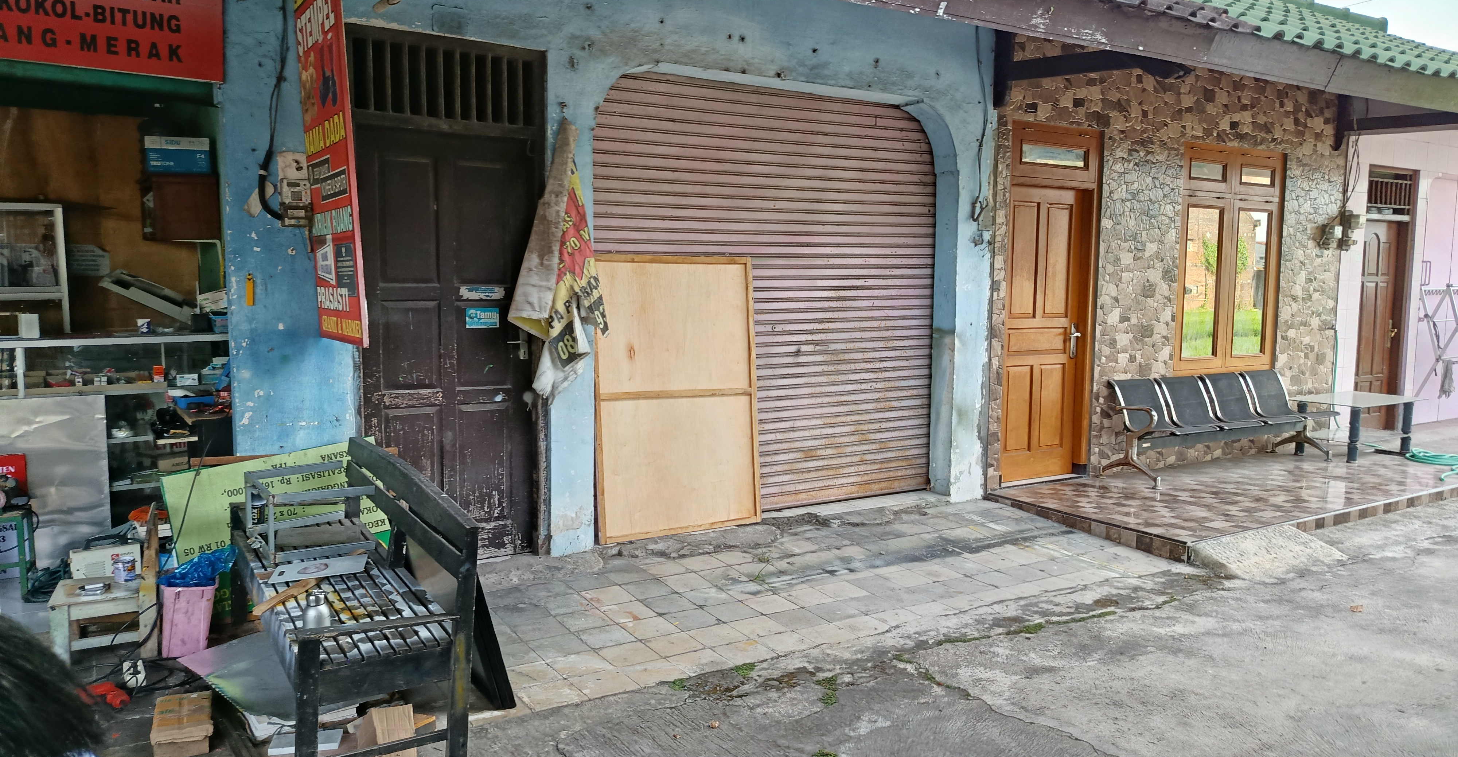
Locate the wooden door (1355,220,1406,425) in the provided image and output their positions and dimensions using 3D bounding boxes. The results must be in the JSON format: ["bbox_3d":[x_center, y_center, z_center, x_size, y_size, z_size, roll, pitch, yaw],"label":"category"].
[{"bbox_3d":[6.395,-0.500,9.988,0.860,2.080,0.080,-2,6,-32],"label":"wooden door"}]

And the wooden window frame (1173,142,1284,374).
[{"bbox_3d":[4.093,-0.960,8.351,1.420,1.830,0.110,-2,6,-32],"label":"wooden window frame"}]

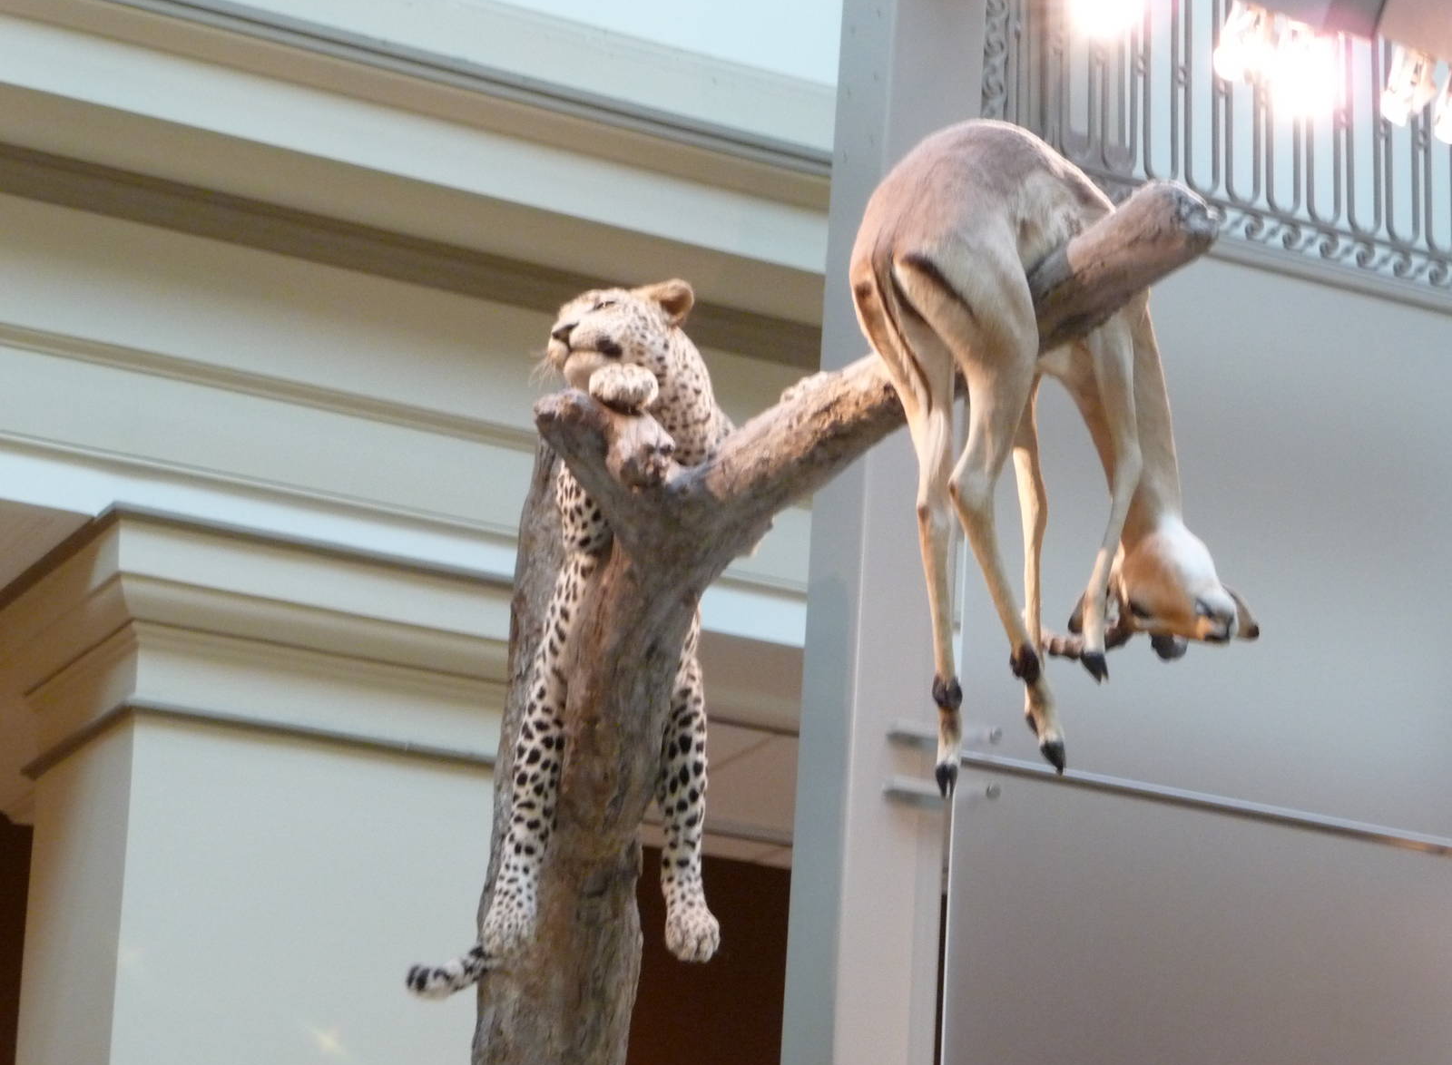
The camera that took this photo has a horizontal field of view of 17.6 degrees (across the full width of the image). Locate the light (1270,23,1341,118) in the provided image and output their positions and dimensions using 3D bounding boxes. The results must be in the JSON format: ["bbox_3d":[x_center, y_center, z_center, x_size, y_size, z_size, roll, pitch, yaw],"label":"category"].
[{"bbox_3d":[1.229,-0.986,9.970,0.130,0.170,0.140,-6,-20,24],"label":"light"}]

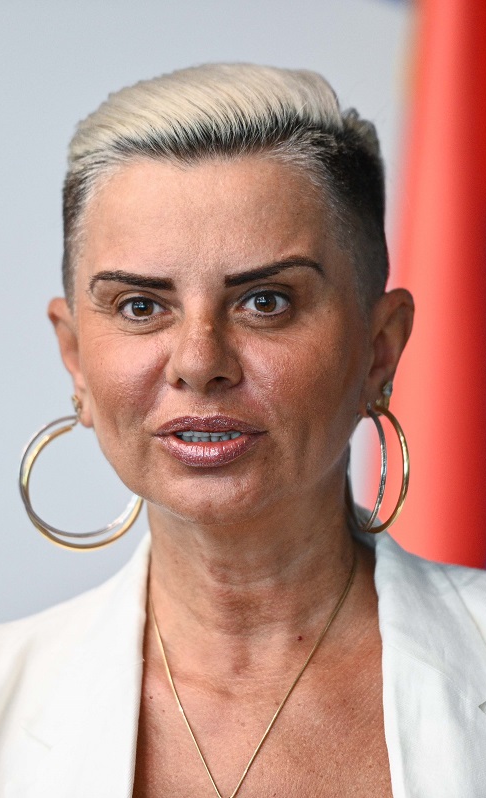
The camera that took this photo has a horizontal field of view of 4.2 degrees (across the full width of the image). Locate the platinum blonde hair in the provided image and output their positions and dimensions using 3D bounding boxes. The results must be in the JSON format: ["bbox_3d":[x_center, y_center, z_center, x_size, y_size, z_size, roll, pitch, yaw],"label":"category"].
[{"bbox_3d":[-0.009,-0.097,3.380,0.162,0.150,0.190,-3,-3,8],"label":"platinum blonde hair"}]

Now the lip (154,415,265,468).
[{"bbox_3d":[-0.017,0.021,3.275,0.054,0.027,0.021,-3,-3,8],"label":"lip"}]

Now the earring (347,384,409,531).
[{"bbox_3d":[0.068,0.032,3.350,0.016,0.068,0.063,1,-1,-25],"label":"earring"}]

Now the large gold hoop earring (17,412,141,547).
[{"bbox_3d":[-0.082,0.042,3.365,0.063,0.068,0.017,0,-6,2],"label":"large gold hoop earring"}]

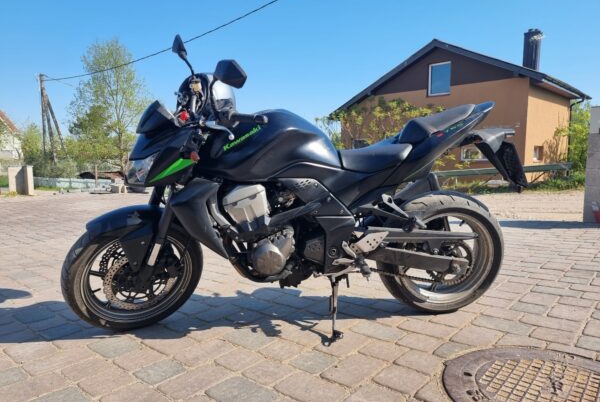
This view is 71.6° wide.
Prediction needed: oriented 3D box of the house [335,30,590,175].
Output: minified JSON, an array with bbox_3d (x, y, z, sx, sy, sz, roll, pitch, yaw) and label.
[{"bbox_3d":[7.773,-4.343,20.297,9.600,6.500,8.000,5,7,44],"label":"house"}]

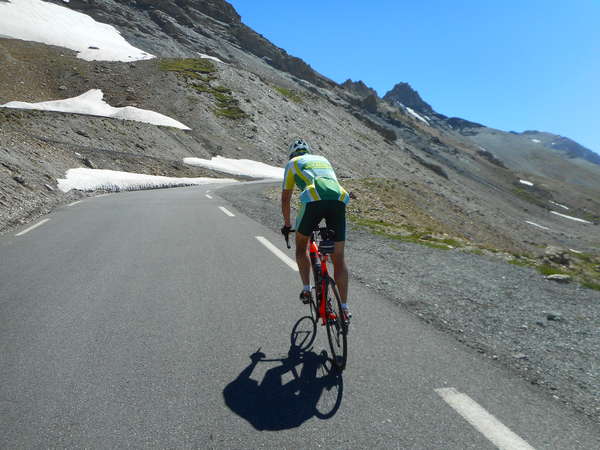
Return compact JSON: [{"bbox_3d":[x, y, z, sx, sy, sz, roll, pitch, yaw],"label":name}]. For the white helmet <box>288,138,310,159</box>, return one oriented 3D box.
[{"bbox_3d":[-0.002,-0.708,3.970,0.200,0.175,0.280,-1,-7,-8],"label":"white helmet"}]

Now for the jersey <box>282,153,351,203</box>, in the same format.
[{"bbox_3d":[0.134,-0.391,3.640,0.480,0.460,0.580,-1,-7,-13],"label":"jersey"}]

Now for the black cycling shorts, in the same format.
[{"bbox_3d":[0.174,-0.057,3.500,0.380,0.360,0.370,-1,2,-9],"label":"black cycling shorts"}]

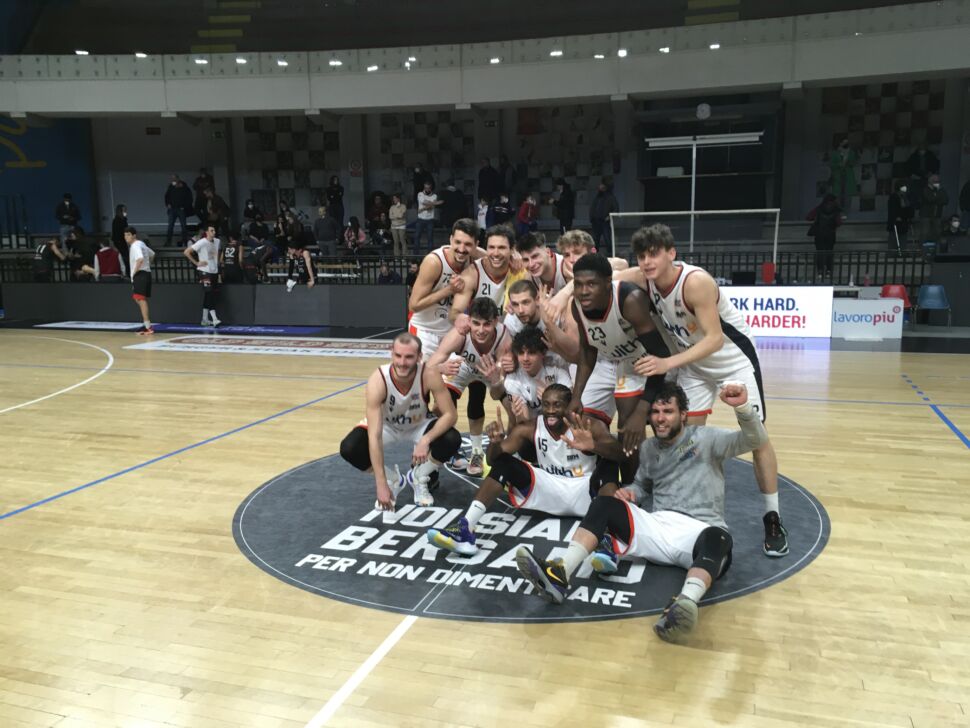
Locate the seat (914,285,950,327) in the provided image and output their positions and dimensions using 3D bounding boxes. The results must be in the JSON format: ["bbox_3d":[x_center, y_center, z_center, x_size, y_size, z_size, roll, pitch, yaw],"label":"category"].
[{"bbox_3d":[7.527,-0.938,13.672,0.530,0.780,0.540,2,9,18],"label":"seat"}]

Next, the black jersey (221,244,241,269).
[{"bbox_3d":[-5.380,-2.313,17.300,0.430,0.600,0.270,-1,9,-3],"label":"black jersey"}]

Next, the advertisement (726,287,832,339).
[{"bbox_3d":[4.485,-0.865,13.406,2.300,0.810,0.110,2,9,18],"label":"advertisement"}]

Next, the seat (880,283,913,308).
[{"bbox_3d":[6.967,-0.957,13.858,0.520,0.780,0.540,2,9,18],"label":"seat"}]

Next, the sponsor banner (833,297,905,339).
[{"bbox_3d":[6.058,-0.716,12.889,1.030,0.620,0.090,2,9,18],"label":"sponsor banner"}]

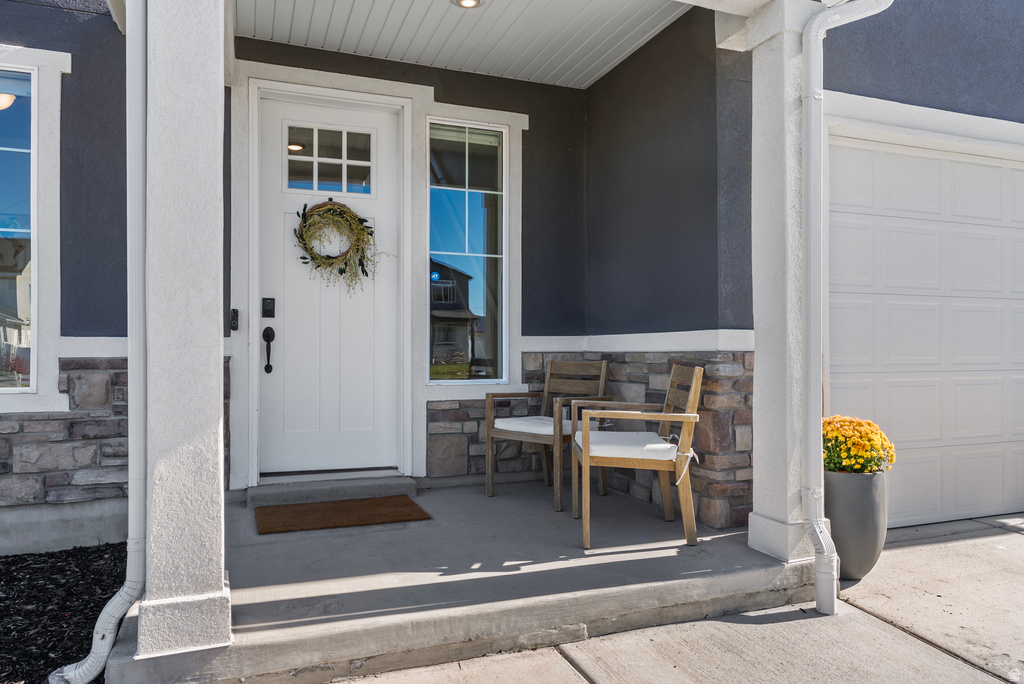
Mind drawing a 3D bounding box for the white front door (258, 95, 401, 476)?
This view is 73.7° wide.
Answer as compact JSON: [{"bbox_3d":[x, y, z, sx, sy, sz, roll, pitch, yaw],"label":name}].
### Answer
[{"bbox_3d":[-1.219,-0.361,4.617,0.908,2.445,0.060,0,0,-21],"label":"white front door"}]

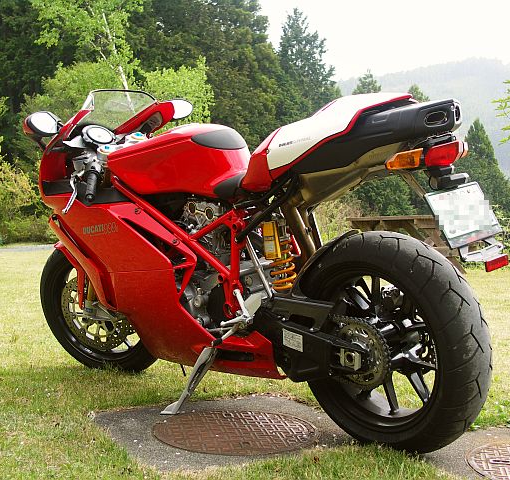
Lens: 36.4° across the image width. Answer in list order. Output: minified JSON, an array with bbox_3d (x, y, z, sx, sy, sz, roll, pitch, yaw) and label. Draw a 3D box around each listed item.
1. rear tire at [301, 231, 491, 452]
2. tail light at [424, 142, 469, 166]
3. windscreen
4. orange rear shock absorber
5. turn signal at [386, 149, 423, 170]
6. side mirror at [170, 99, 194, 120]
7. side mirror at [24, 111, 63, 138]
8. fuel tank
[{"bbox_3d":[0.352,0.282,2.123,0.190,0.622,0.622,-16,12,-41],"label":"rear tire"},{"bbox_3d":[0.444,-0.213,1.861,0.160,0.046,0.055,-16,12,-41],"label":"tail light"},{"bbox_3d":[-0.564,-0.466,2.887,0.280,0.155,0.320,-16,12,-41],"label":"windscreen"},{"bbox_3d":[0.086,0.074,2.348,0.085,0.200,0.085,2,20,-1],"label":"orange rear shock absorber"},{"bbox_3d":[0.337,-0.181,1.798,0.098,0.045,0.050,-13,10,-26],"label":"turn signal"},{"bbox_3d":[-0.284,-0.510,3.021,0.125,0.075,0.065,-15,10,-33],"label":"side mirror"},{"bbox_3d":[-0.716,-0.392,2.622,0.075,0.085,0.130,-1,11,40],"label":"side mirror"},{"bbox_3d":[-0.213,-0.261,2.568,0.300,0.240,0.620,-16,12,-41],"label":"fuel tank"}]

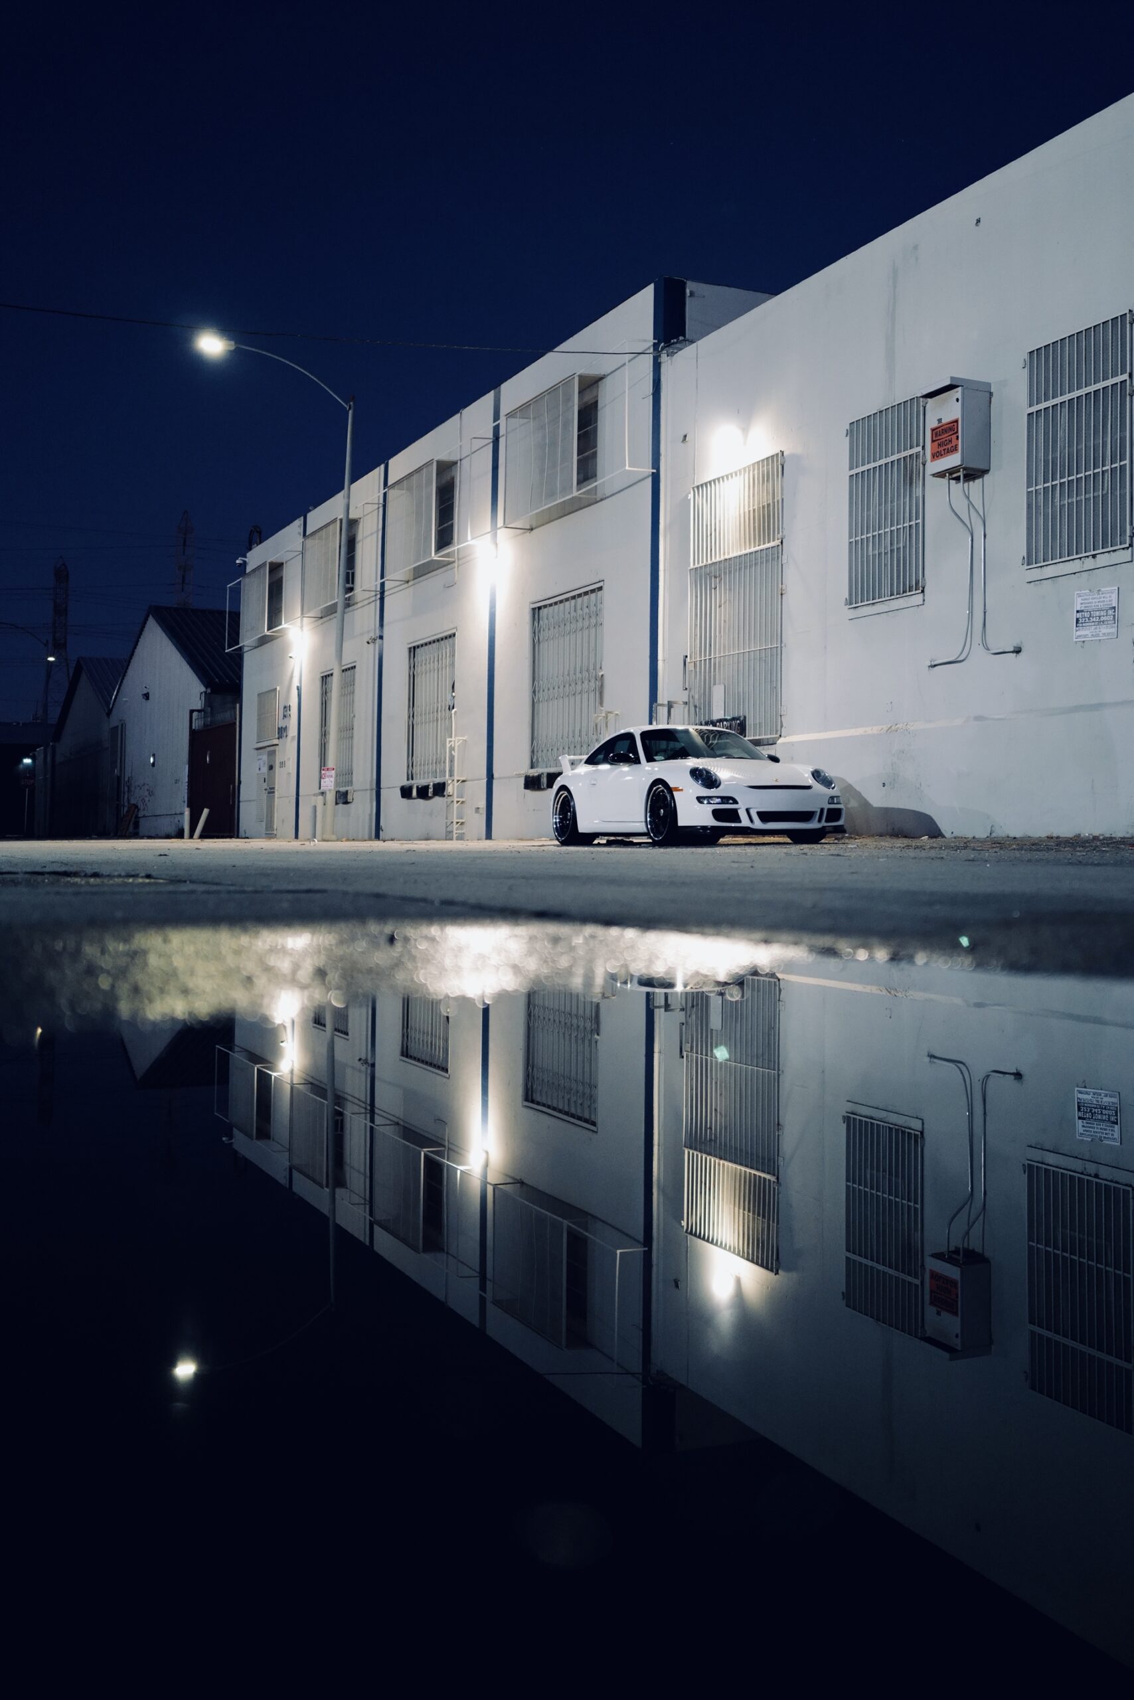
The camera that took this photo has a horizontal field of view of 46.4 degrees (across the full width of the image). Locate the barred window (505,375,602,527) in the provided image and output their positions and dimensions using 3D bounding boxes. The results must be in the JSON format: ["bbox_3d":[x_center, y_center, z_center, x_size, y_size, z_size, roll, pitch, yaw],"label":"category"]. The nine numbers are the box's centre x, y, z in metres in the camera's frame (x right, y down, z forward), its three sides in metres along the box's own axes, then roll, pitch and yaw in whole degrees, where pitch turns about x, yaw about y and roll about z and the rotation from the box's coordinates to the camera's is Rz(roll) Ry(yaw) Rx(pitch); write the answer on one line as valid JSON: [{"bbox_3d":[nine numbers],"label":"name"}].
[{"bbox_3d":[-0.214,-6.105,20.538,0.475,1.787,2.332,1,0,-30],"label":"barred window"}]

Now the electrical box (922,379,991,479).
[{"bbox_3d":[3.987,-4.304,13.560,0.530,0.890,0.470,1,0,-30],"label":"electrical box"}]

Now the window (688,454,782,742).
[{"bbox_3d":[2.129,-3.057,16.730,0.080,3.480,1.927,1,0,-30],"label":"window"}]

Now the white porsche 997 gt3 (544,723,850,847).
[{"bbox_3d":[1.200,-0.683,14.200,1.820,1.280,4.450,1,0,-22],"label":"white porsche 997 gt3"}]

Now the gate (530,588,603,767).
[{"bbox_3d":[-0.006,-2.715,21.132,0.120,2.700,2.330,1,0,-30],"label":"gate"}]

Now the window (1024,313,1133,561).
[{"bbox_3d":[4.833,-3.857,12.570,0.100,2.170,1.200,1,0,-30],"label":"window"}]

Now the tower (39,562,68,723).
[{"bbox_3d":[-78.553,-23.160,205.000,8.500,44.000,9.000,1,0,-23],"label":"tower"}]

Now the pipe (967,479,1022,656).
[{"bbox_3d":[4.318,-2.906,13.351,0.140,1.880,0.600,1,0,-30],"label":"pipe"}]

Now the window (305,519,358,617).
[{"bbox_3d":[-5.315,-6.353,29.981,0.500,1.870,2.350,1,0,-30],"label":"window"}]

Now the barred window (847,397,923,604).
[{"bbox_3d":[3.472,-3.747,14.374,0.080,2.071,1.142,1,0,-30],"label":"barred window"}]

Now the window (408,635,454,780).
[{"bbox_3d":[-2.597,-2.684,25.274,0.120,2.657,2.202,1,0,-30],"label":"window"}]

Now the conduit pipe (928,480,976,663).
[{"bbox_3d":[3.819,-2.786,13.506,0.310,1.787,0.596,1,0,-30],"label":"conduit pipe"}]

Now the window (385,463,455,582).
[{"bbox_3d":[-2.766,-6.182,25.048,0.475,1.767,2.319,1,0,-30],"label":"window"}]

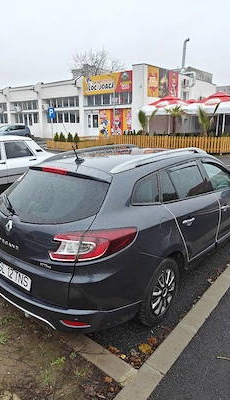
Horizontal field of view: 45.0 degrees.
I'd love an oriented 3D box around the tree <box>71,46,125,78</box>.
[{"bbox_3d":[-2.655,-17.782,46.070,9.350,13.840,9.350,0,14,0],"label":"tree"}]

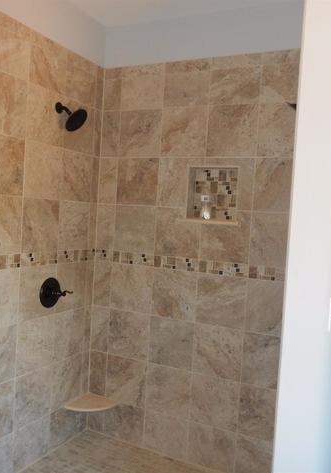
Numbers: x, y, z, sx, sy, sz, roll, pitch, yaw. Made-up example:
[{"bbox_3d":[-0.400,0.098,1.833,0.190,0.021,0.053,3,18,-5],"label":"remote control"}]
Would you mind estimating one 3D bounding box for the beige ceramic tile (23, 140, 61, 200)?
[{"bbox_3d":[-0.695,-0.368,2.603,0.012,0.306,0.303,4,2,26],"label":"beige ceramic tile"}]

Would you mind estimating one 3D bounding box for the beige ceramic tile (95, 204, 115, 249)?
[{"bbox_3d":[-0.399,-0.059,3.060,0.138,0.305,0.013,5,3,26],"label":"beige ceramic tile"}]

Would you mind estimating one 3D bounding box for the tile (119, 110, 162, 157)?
[{"bbox_3d":[-0.157,-0.655,2.921,0.302,0.302,0.010,5,3,26],"label":"tile"}]

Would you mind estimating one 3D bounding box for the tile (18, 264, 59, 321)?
[{"bbox_3d":[-0.734,0.325,2.630,0.012,0.297,0.303,4,2,26],"label":"tile"}]

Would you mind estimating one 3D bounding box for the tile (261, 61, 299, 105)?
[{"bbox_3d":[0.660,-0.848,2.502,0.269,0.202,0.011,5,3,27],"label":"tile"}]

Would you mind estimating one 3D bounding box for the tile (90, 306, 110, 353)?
[{"bbox_3d":[-0.439,0.626,3.082,0.146,0.302,0.010,5,3,27],"label":"tile"}]

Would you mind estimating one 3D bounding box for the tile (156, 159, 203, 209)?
[{"bbox_3d":[0.098,-0.330,2.804,0.302,0.302,0.010,5,3,26],"label":"tile"}]

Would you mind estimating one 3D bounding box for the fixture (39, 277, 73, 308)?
[{"bbox_3d":[-0.632,0.340,2.680,0.112,0.180,0.180,5,3,26],"label":"fixture"}]

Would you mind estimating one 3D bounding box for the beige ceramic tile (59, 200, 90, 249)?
[{"bbox_3d":[-0.577,-0.063,2.890,0.012,0.304,0.303,4,2,26],"label":"beige ceramic tile"}]

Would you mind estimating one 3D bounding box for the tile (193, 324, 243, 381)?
[{"bbox_3d":[0.312,0.688,2.711,0.302,0.302,0.010,5,3,26],"label":"tile"}]

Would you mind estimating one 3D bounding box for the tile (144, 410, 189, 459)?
[{"bbox_3d":[0.004,1.242,2.864,0.302,0.240,0.010,5,3,26],"label":"tile"}]

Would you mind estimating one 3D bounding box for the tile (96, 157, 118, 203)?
[{"bbox_3d":[-0.378,-0.368,3.042,0.145,0.302,0.010,5,3,26],"label":"tile"}]

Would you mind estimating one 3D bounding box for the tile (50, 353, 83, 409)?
[{"bbox_3d":[-0.630,0.927,2.917,0.010,0.302,0.302,5,3,26],"label":"tile"}]

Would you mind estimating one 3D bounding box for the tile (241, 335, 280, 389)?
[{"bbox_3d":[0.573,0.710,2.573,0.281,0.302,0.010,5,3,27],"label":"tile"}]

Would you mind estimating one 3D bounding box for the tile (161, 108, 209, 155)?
[{"bbox_3d":[0.116,-0.640,2.810,0.303,0.304,0.012,4,2,26],"label":"tile"}]

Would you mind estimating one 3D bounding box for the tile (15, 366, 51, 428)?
[{"bbox_3d":[-0.766,0.930,2.644,0.010,0.302,0.302,5,3,26],"label":"tile"}]

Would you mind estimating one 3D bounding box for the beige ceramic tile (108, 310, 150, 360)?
[{"bbox_3d":[-0.234,0.642,2.975,0.302,0.302,0.010,5,3,26],"label":"beige ceramic tile"}]

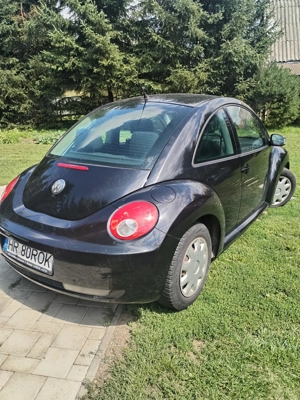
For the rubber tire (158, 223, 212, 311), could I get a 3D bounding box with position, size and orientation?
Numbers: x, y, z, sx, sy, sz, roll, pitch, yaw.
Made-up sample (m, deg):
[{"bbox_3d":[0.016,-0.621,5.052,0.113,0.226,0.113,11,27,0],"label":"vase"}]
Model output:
[{"bbox_3d":[0.251,0.456,2.151,0.210,0.630,0.630,11,20,34],"label":"rubber tire"}]

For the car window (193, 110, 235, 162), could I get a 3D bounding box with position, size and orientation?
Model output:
[{"bbox_3d":[0.475,-0.489,2.261,0.080,0.390,0.730,-9,8,38],"label":"car window"}]

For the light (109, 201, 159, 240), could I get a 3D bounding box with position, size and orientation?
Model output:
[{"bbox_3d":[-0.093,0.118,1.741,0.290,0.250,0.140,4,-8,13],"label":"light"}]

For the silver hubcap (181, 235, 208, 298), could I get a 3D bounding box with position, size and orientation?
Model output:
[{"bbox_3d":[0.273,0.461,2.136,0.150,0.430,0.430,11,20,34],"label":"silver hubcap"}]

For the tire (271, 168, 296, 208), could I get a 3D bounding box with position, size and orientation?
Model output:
[{"bbox_3d":[1.710,-0.129,4.114,0.630,0.630,0.210,-8,18,-26],"label":"tire"}]

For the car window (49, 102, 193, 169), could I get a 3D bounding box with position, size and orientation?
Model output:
[{"bbox_3d":[-0.275,-0.568,2.395,1.080,0.140,0.950,11,49,34],"label":"car window"}]

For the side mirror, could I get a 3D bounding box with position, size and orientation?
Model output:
[{"bbox_3d":[1.396,-0.649,3.278,0.180,0.135,0.110,11,20,34],"label":"side mirror"}]

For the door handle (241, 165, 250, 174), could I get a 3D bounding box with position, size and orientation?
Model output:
[{"bbox_3d":[0.865,-0.272,2.715,0.050,0.065,0.175,11,20,34],"label":"door handle"}]

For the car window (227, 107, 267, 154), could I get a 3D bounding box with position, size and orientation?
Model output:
[{"bbox_3d":[1.015,-0.721,3.007,0.080,0.450,0.980,-9,8,38],"label":"car window"}]

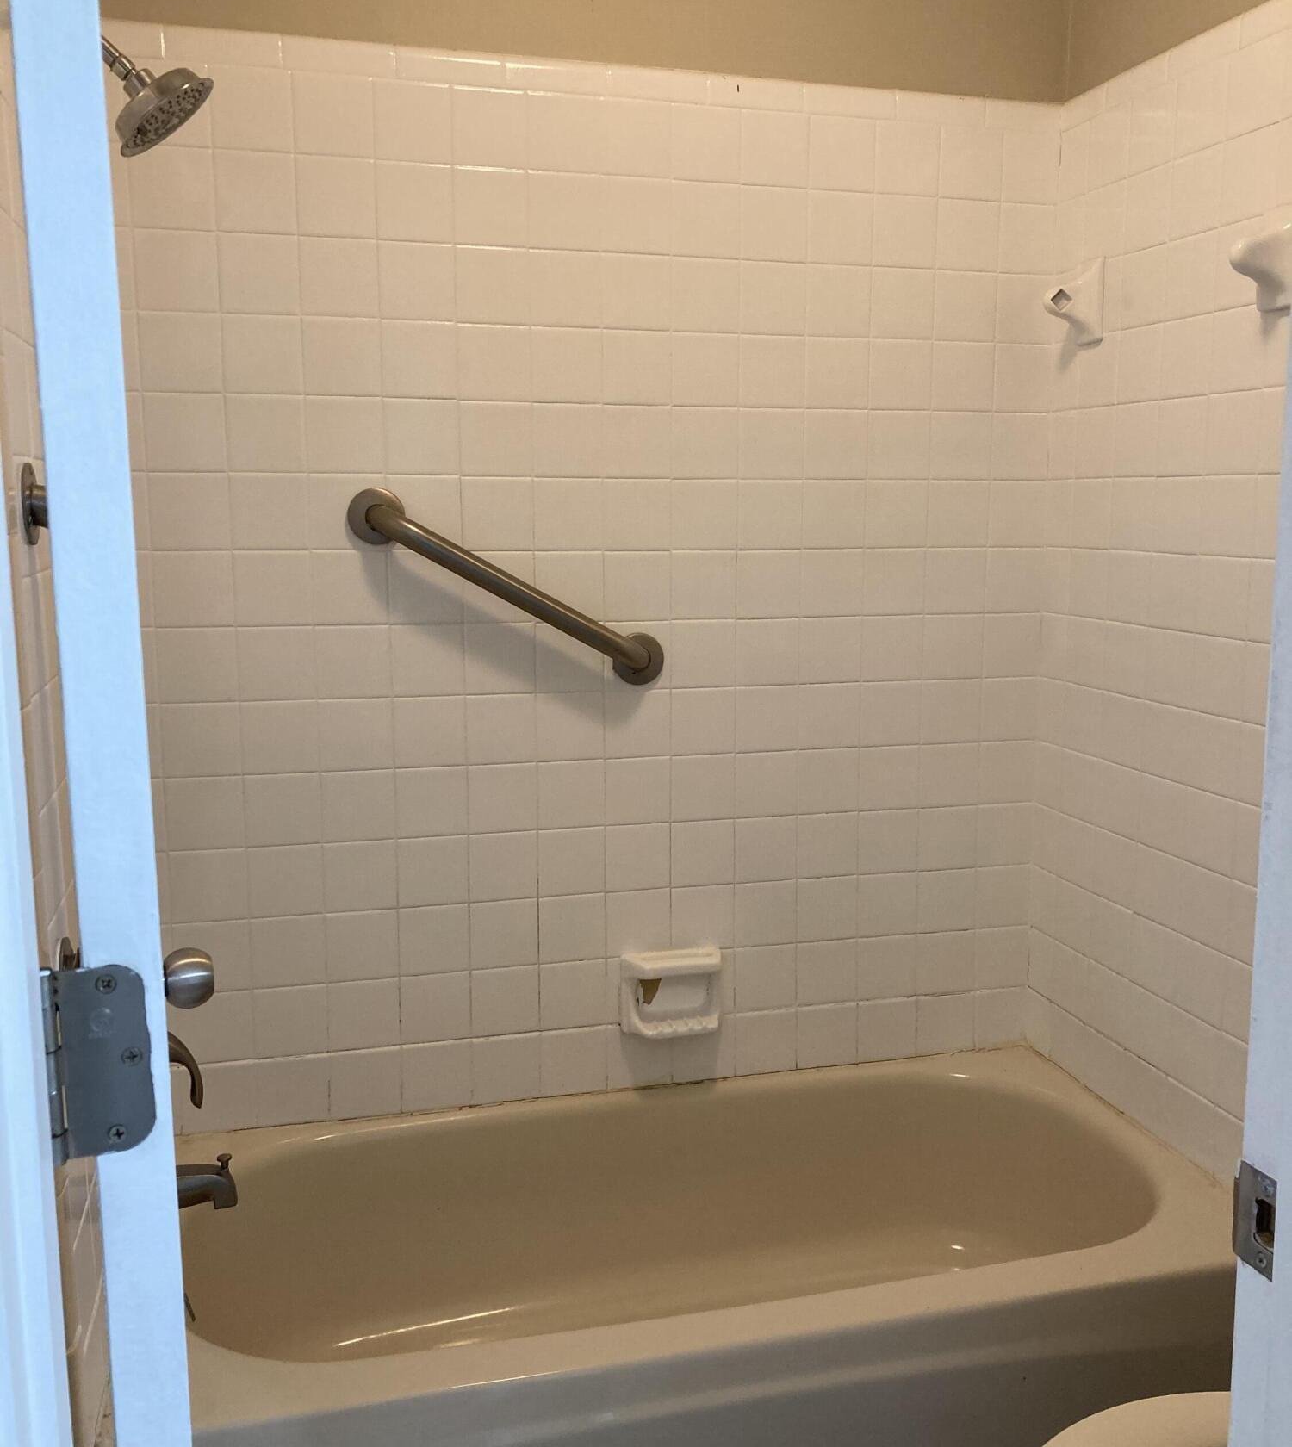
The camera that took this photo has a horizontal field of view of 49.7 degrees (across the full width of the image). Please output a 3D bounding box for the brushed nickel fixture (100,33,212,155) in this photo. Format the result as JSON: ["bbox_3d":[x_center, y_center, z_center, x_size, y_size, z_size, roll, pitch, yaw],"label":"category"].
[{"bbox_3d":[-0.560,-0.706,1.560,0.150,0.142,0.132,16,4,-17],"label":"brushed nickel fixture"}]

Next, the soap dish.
[{"bbox_3d":[0.050,0.439,2.249,0.168,0.131,0.071,-2,9,-15],"label":"soap dish"}]

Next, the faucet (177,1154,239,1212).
[{"bbox_3d":[-0.586,0.579,1.747,0.142,0.069,0.056,-2,9,-15],"label":"faucet"}]

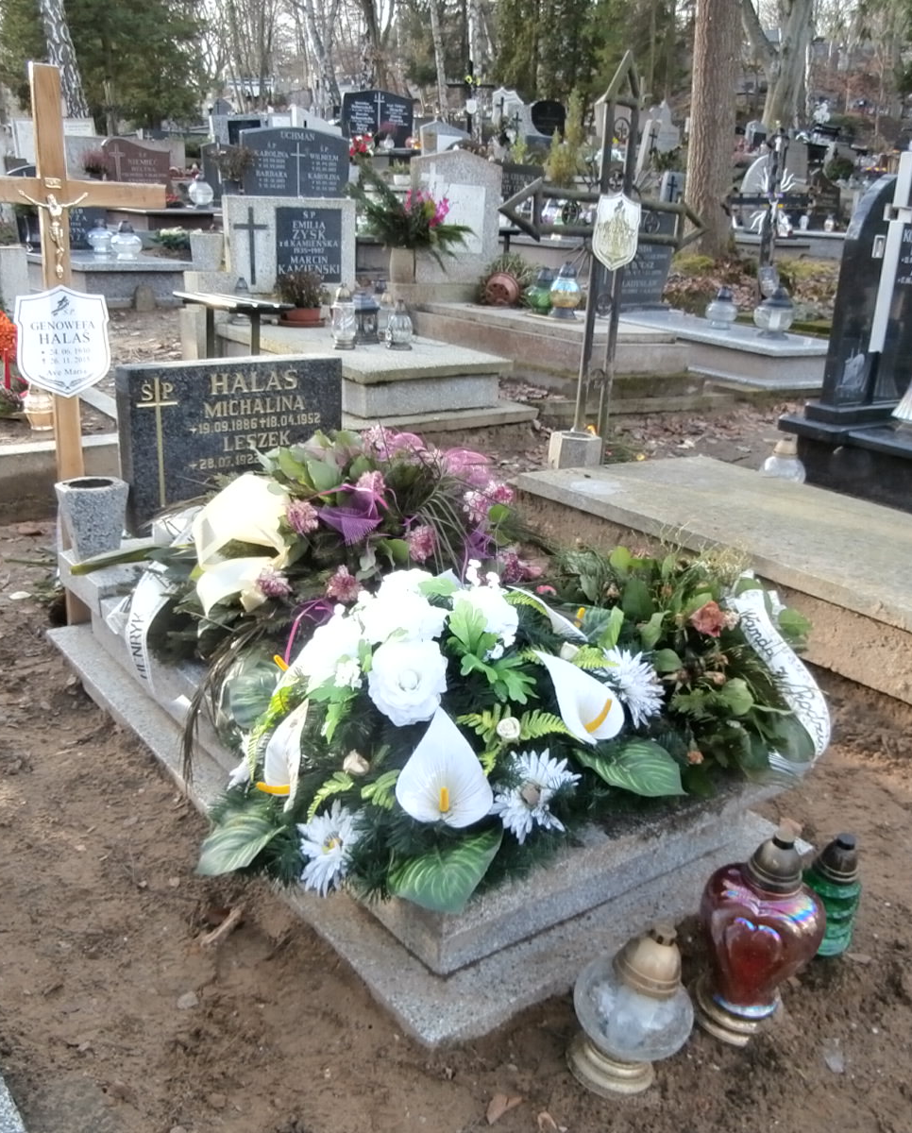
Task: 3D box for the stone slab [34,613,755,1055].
[{"bbox_3d":[-0.262,0.392,2.584,0.910,0.070,1.830,-12,24,-36],"label":"stone slab"}]

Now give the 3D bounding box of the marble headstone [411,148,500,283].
[{"bbox_3d":[-0.005,-2.036,6.100,0.511,0.725,0.140,-13,26,-33],"label":"marble headstone"}]

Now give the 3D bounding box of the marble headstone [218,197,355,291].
[{"bbox_3d":[-0.842,-1.652,5.350,0.681,0.459,0.120,-13,26,-33],"label":"marble headstone"}]

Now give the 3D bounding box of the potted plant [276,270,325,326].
[{"bbox_3d":[-0.929,-1.621,6.267,0.280,0.320,0.280,2,19,-1],"label":"potted plant"}]

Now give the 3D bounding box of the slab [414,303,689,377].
[{"bbox_3d":[0.528,-1.406,6.339,0.820,0.225,1.700,-10,22,-33],"label":"slab"}]

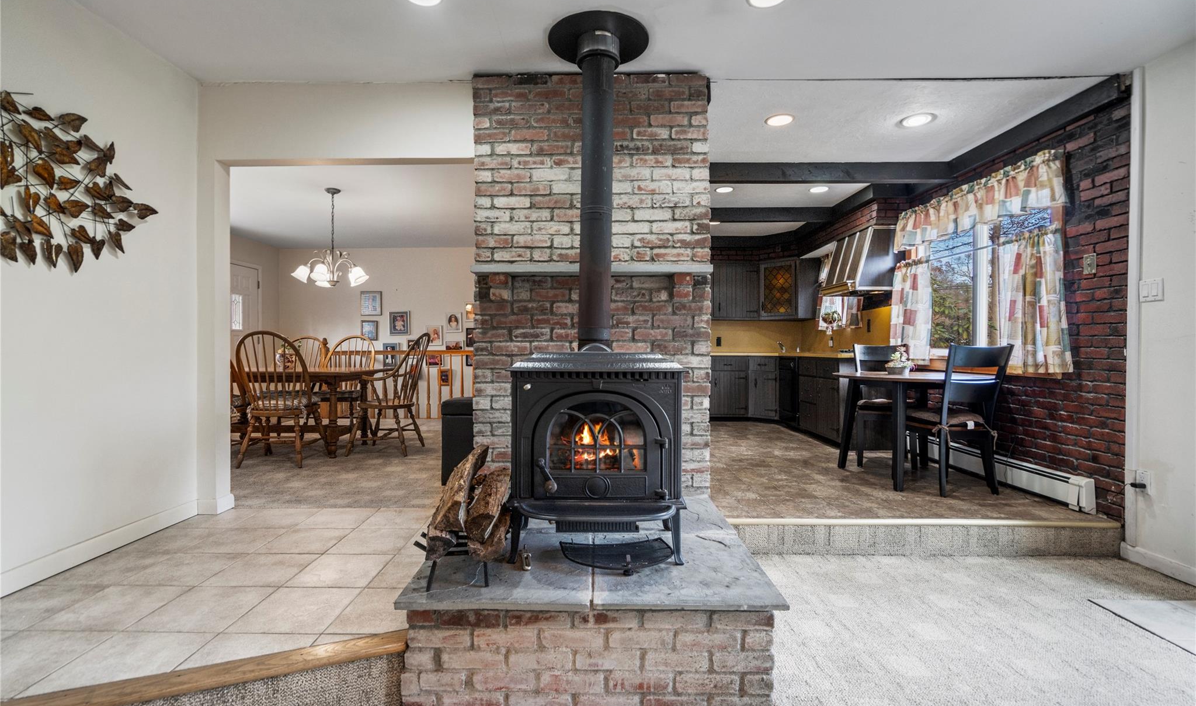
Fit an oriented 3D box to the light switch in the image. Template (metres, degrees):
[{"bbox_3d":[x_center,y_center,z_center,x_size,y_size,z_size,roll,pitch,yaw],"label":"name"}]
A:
[{"bbox_3d":[2.842,-0.324,2.743,0.010,0.122,0.121,0,1,1],"label":"light switch"}]

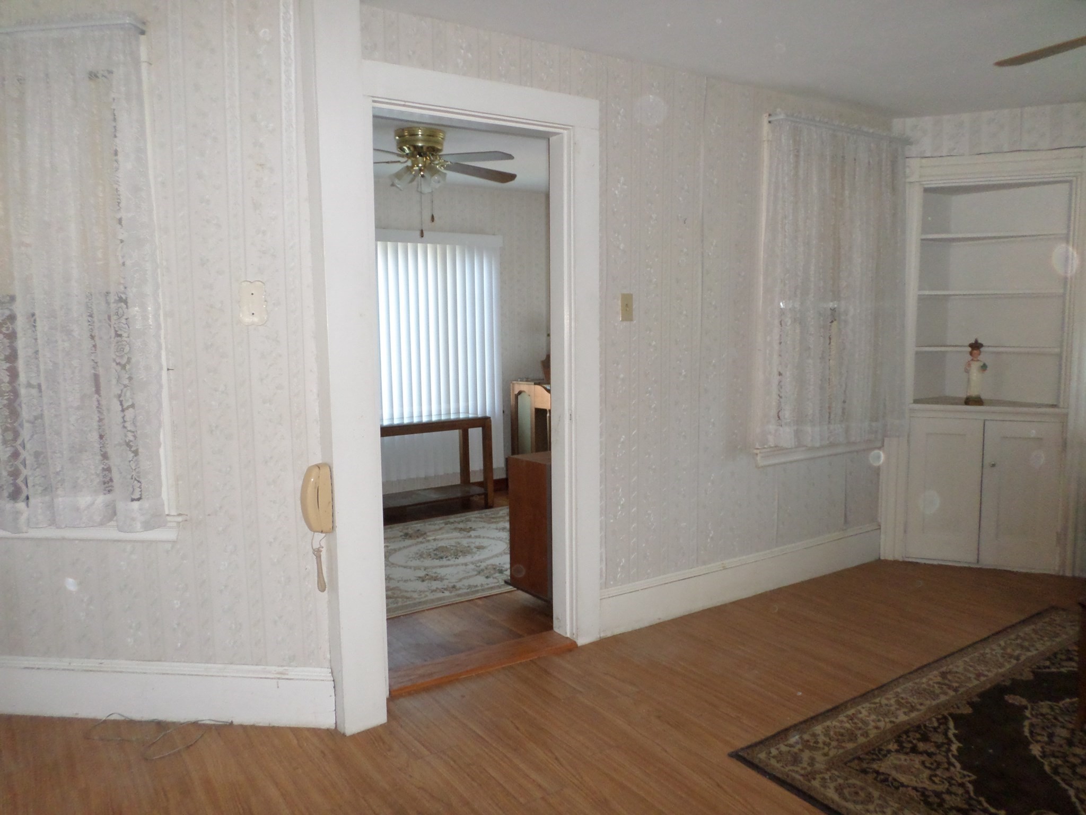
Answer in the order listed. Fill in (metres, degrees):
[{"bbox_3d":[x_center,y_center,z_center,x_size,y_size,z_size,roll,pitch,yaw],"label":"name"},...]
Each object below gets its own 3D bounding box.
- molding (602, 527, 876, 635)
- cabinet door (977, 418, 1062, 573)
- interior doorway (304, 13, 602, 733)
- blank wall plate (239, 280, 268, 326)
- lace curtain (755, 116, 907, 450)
[{"bbox_3d":[1.034,0.797,3.767,1.858,0.190,0.020,-5,8,-31],"label":"molding"},{"bbox_3d":[2.445,0.450,4.015,0.360,0.759,0.027,2,8,19],"label":"cabinet door"},{"bbox_3d":[-0.226,-0.074,2.795,1.176,2.176,0.224,-5,8,-31],"label":"interior doorway"},{"bbox_3d":[-0.901,-0.323,2.433,0.085,0.138,0.009,0,7,5],"label":"blank wall plate"},{"bbox_3d":[1.428,-0.568,3.780,0.993,1.503,0.082,-5,8,-31],"label":"lace curtain"}]

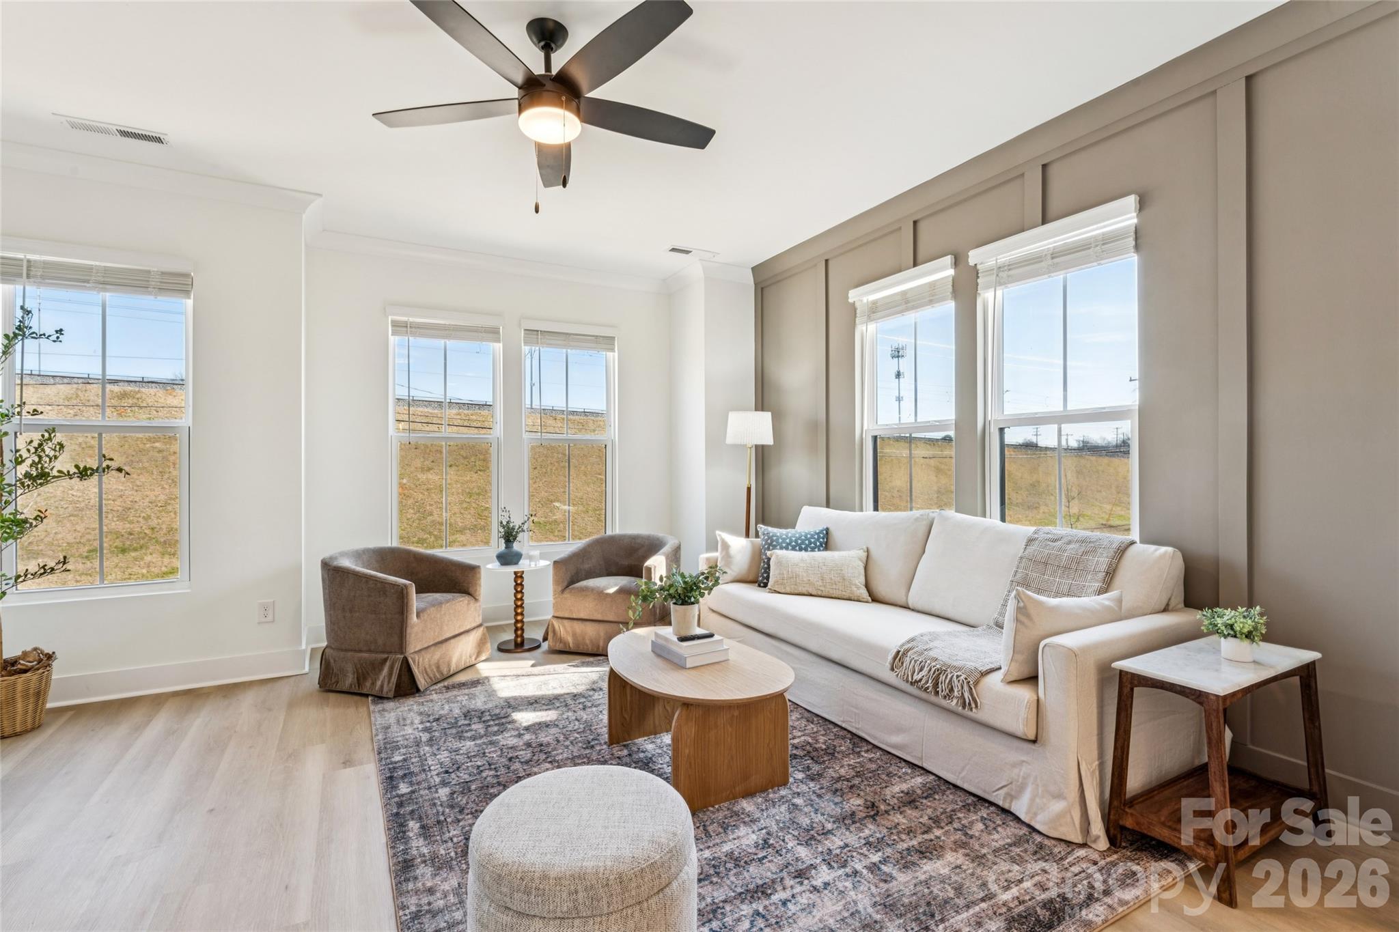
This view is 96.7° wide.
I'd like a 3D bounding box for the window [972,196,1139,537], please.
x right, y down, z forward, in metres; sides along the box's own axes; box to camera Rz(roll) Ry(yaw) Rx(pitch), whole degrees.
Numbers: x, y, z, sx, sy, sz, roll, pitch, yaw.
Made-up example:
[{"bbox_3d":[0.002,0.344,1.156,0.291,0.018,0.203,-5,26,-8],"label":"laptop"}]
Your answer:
[{"bbox_3d":[1.653,-0.270,2.928,0.120,1.668,0.768,0,0,-29],"label":"window"}]

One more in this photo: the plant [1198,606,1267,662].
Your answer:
[{"bbox_3d":[1.727,0.546,1.996,0.145,0.137,0.145,0,0,-29],"label":"plant"}]

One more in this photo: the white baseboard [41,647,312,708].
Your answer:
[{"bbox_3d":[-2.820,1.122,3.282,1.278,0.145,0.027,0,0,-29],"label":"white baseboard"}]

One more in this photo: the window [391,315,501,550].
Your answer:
[{"bbox_3d":[-1.809,-0.215,4.475,0.742,1.632,0.120,0,0,-29],"label":"window"}]

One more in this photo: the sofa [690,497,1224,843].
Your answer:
[{"bbox_3d":[0.946,0.723,3.155,0.850,0.910,2.440,0,0,-30],"label":"sofa"}]

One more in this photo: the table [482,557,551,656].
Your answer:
[{"bbox_3d":[-1.189,0.919,4.098,0.420,0.540,0.420,0,0,-29],"label":"table"}]

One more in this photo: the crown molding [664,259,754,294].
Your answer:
[{"bbox_3d":[0.060,-1.495,5.064,0.520,0.095,0.720,0,0,-30],"label":"crown molding"}]

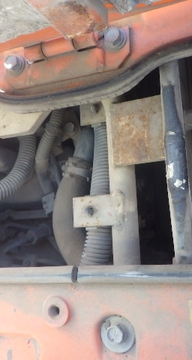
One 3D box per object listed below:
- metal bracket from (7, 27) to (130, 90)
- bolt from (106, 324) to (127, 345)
[{"bbox_3d":[-0.043,-0.158,0.501,0.172,0.020,0.058,-5,73,26],"label":"metal bracket"},{"bbox_3d":[0.020,0.149,0.374,0.018,0.011,0.018,0,75,27],"label":"bolt"}]

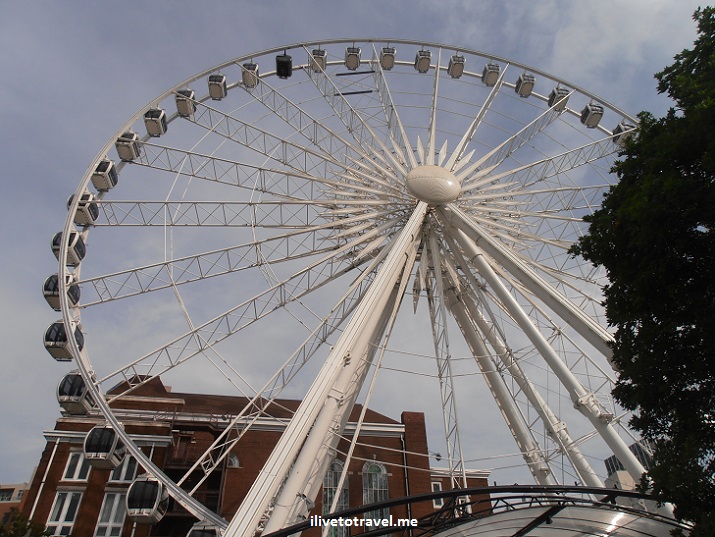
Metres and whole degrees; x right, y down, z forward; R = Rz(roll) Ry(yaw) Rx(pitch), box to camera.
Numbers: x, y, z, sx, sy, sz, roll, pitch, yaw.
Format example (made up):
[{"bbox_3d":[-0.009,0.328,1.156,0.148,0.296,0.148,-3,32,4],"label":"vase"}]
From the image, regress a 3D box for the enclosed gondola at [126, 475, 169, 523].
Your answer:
[{"bbox_3d":[-11.370,12.525,26.930,1.700,2.080,1.880,2,-39,-5],"label":"enclosed gondola"}]

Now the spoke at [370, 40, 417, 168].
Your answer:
[{"bbox_3d":[3.609,-16.127,52.458,0.450,25.760,3.000,-4,-38,-9],"label":"spoke"}]

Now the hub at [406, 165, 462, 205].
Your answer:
[{"bbox_3d":[6.302,-6.970,41.164,4.516,4.516,1.704,2,-39,-5],"label":"hub"}]

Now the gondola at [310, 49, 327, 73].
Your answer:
[{"bbox_3d":[-4.414,-24.194,57.742,1.700,2.080,1.880,2,-39,-5],"label":"gondola"}]

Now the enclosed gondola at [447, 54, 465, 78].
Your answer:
[{"bbox_3d":[11.932,-24.326,59.667,1.700,2.080,1.880,2,-39,-5],"label":"enclosed gondola"}]

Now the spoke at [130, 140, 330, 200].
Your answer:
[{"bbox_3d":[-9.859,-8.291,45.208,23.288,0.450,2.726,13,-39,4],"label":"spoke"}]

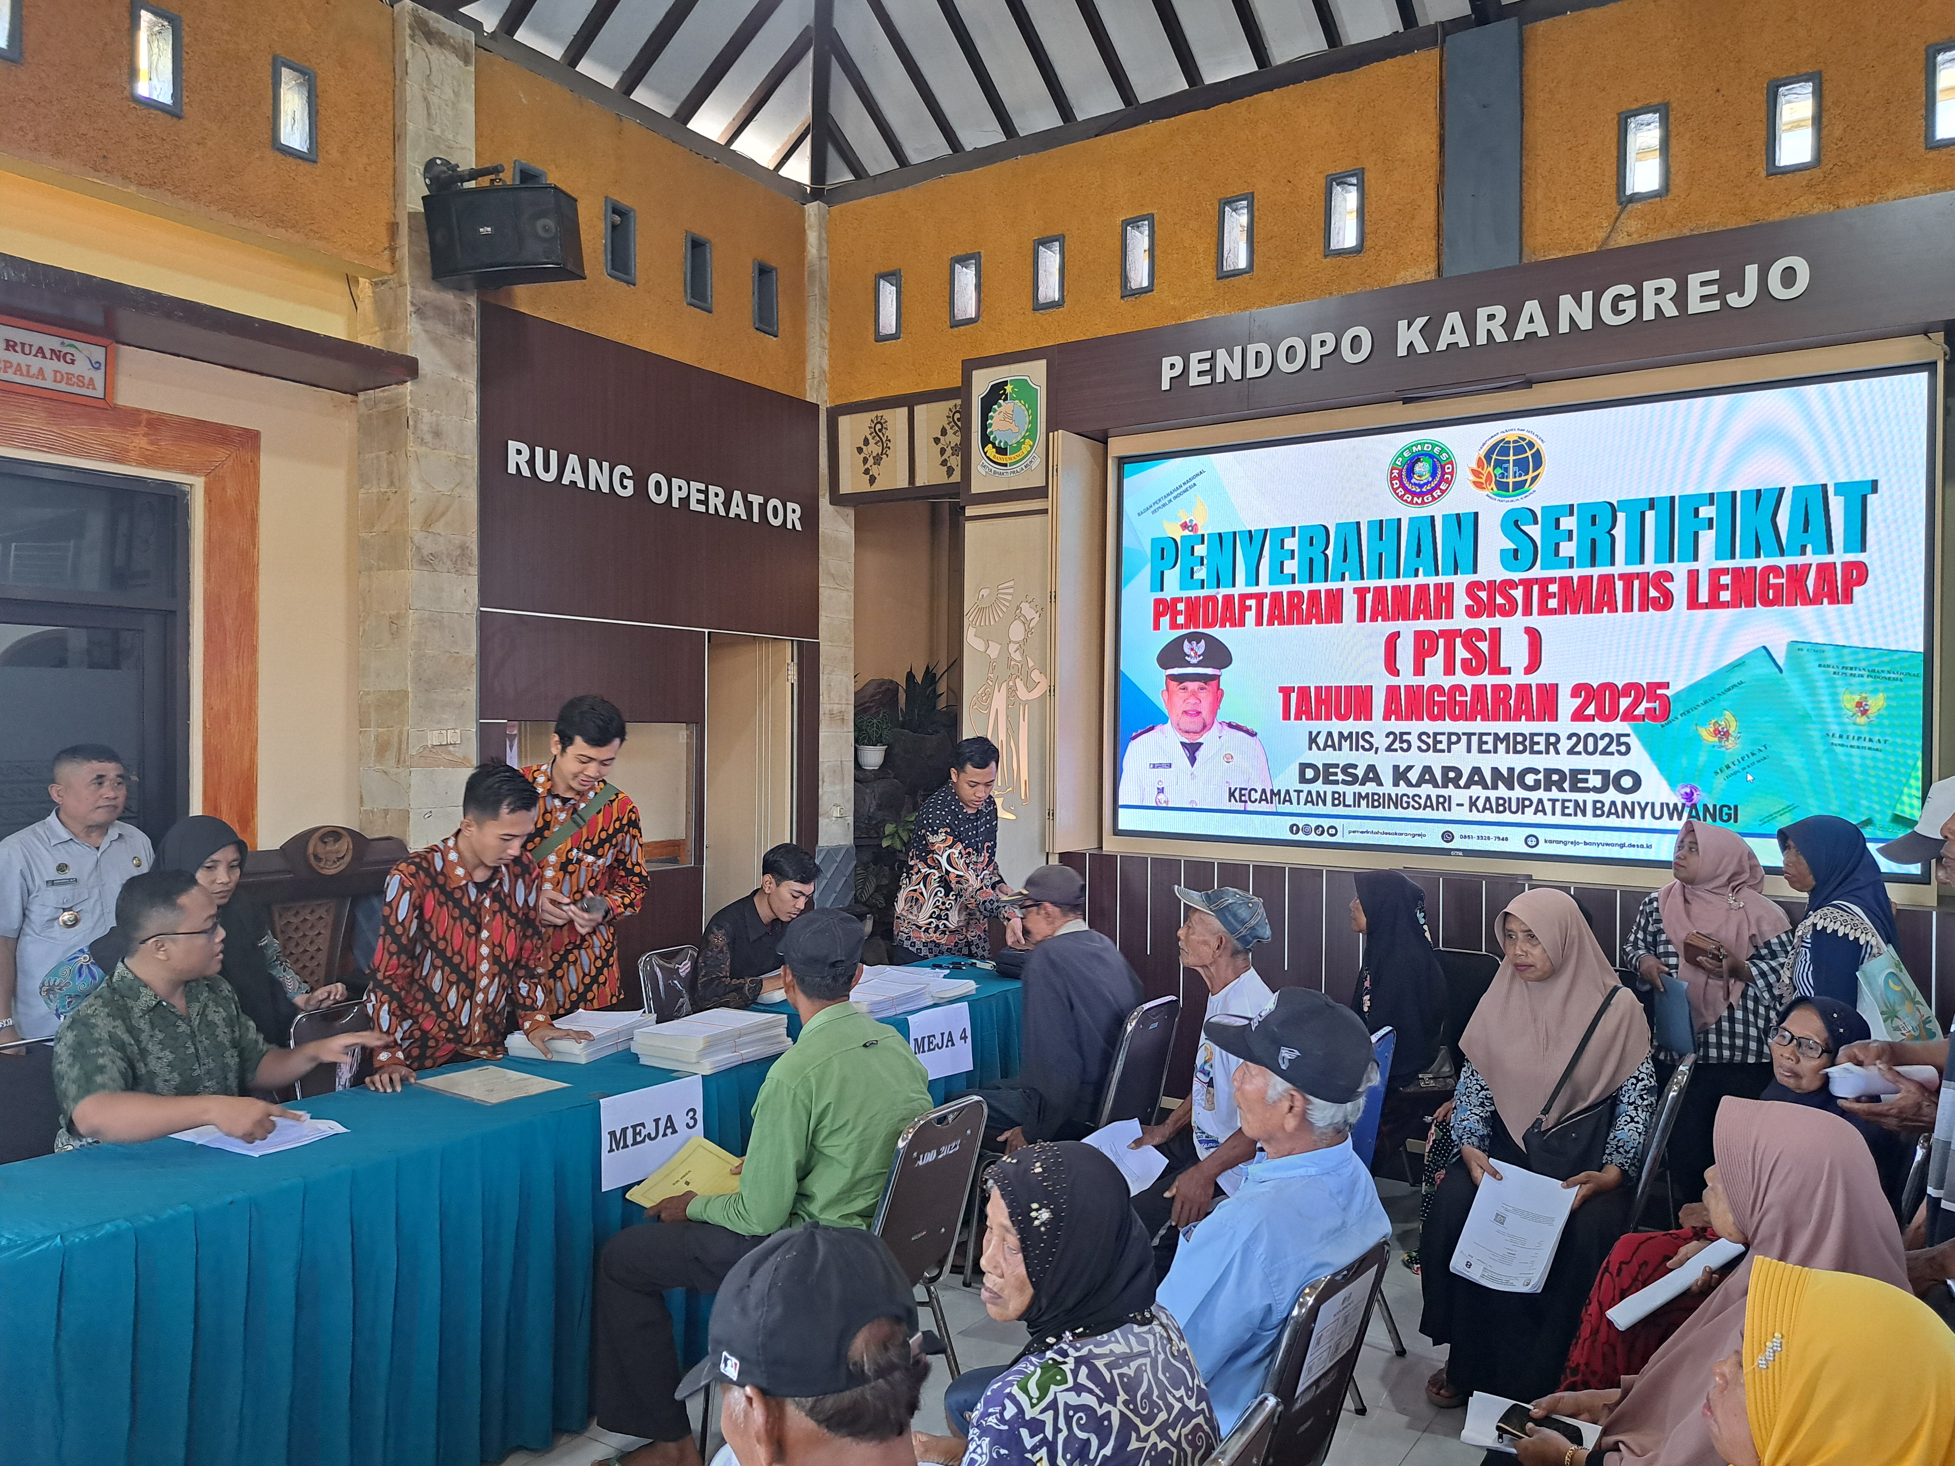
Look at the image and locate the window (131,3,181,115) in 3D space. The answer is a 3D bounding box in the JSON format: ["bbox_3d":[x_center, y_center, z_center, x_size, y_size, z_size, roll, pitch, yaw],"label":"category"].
[{"bbox_3d":[-2.608,-2.127,4.293,0.100,0.330,0.155,1,1,33],"label":"window"}]

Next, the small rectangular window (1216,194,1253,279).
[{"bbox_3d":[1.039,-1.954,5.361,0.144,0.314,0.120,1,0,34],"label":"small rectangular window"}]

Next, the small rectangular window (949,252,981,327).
[{"bbox_3d":[-0.044,-2.130,6.554,0.157,0.343,0.100,1,1,33],"label":"small rectangular window"}]

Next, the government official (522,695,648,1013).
[{"bbox_3d":[-1.203,0.763,4.180,0.490,1.740,0.360,0,1,-29],"label":"government official"}]

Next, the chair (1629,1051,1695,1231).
[{"bbox_3d":[1.580,1.248,3.500,0.480,0.820,0.440,1,1,33],"label":"chair"}]

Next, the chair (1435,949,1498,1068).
[{"bbox_3d":[1.546,1.216,4.629,0.420,0.850,0.550,1,0,34],"label":"chair"}]

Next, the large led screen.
[{"bbox_3d":[1.854,-0.359,5.166,2.925,1.648,0.100,1,0,34],"label":"large led screen"}]

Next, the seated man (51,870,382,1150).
[{"bbox_3d":[-1.728,0.983,3.129,0.800,1.290,0.620,1,0,23],"label":"seated man"}]

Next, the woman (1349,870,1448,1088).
[{"bbox_3d":[1.237,1.039,4.470,0.680,1.200,0.500,1,1,34],"label":"woman"}]

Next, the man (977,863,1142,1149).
[{"bbox_3d":[0.167,1.015,4.067,0.740,1.240,0.500,1,0,34],"label":"man"}]

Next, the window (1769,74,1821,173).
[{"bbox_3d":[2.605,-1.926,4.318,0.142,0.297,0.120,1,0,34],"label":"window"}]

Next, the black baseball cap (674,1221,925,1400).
[{"bbox_3d":[-0.192,0.567,1.360,0.265,0.155,0.175,-6,-3,33],"label":"black baseball cap"}]

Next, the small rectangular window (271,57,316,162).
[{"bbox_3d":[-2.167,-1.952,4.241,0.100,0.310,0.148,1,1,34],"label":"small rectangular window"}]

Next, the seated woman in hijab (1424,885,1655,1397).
[{"bbox_3d":[1.460,1.028,3.570,0.740,1.240,0.540,0,1,-43],"label":"seated woman in hijab"}]

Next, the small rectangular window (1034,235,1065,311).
[{"bbox_3d":[0.347,-2.129,6.300,0.157,0.343,0.100,1,1,33],"label":"small rectangular window"}]

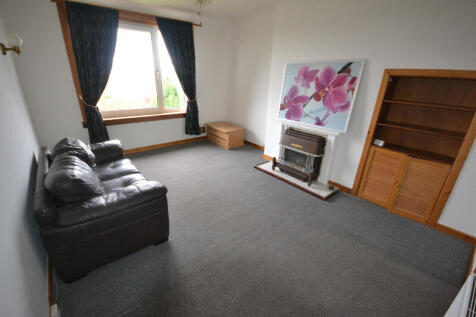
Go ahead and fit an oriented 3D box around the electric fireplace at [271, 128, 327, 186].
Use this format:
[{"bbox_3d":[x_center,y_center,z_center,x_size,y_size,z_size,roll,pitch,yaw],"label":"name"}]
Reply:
[{"bbox_3d":[0.945,-0.055,3.073,0.308,0.714,0.707,-13,24,-34],"label":"electric fireplace"}]

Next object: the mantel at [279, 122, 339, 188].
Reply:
[{"bbox_3d":[1.064,-0.104,3.128,0.189,0.784,0.987,-13,24,-34],"label":"mantel"}]

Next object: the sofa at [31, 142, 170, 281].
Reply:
[{"bbox_3d":[-1.473,0.249,2.166,0.826,0.812,1.652,-14,25,-36],"label":"sofa"}]

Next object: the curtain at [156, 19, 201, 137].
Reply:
[{"bbox_3d":[-1.281,-1.696,4.509,0.791,2.380,0.126,-13,24,-34],"label":"curtain"}]

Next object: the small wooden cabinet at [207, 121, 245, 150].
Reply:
[{"bbox_3d":[-0.302,-0.588,5.069,0.546,0.430,0.966,-13,24,-34],"label":"small wooden cabinet"}]

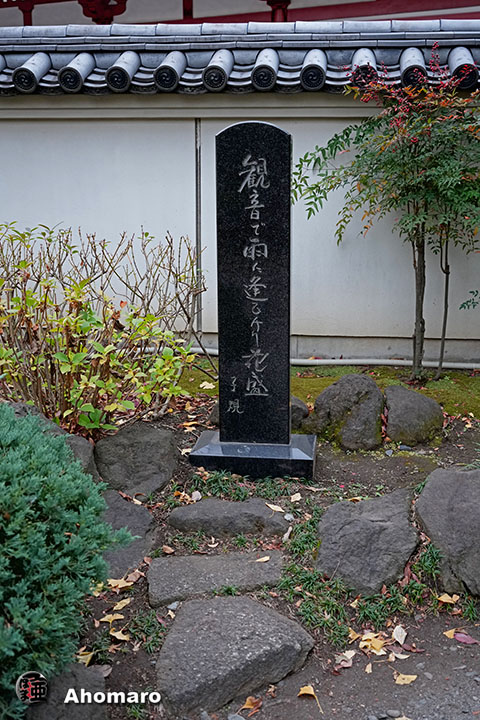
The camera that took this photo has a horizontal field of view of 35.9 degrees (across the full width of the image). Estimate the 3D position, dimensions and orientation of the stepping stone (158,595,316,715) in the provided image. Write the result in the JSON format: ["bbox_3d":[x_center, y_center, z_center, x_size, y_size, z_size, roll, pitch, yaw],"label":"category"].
[{"bbox_3d":[-0.067,0.940,2.433,0.475,0.130,0.450,-5,13,-21],"label":"stepping stone"}]

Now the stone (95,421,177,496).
[{"bbox_3d":[-0.506,0.476,3.580,0.400,0.220,0.450,-1,12,0],"label":"stone"}]

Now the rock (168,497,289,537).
[{"bbox_3d":[-0.049,0.669,3.163,0.490,0.110,0.260,1,12,5],"label":"rock"}]

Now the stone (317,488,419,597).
[{"bbox_3d":[0.502,0.734,2.983,0.390,0.210,0.480,1,12,5],"label":"stone"}]

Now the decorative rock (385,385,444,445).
[{"bbox_3d":[0.956,0.279,4.052,0.310,0.260,0.310,-1,12,0],"label":"decorative rock"}]

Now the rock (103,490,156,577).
[{"bbox_3d":[-0.501,0.732,3.104,0.320,0.150,0.460,-1,12,0],"label":"rock"}]

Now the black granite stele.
[{"bbox_3d":[0.070,-0.268,3.469,0.576,1.600,0.360,1,12,7],"label":"black granite stele"}]

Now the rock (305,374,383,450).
[{"bbox_3d":[0.558,0.266,3.987,0.410,0.330,0.380,1,12,5],"label":"rock"}]

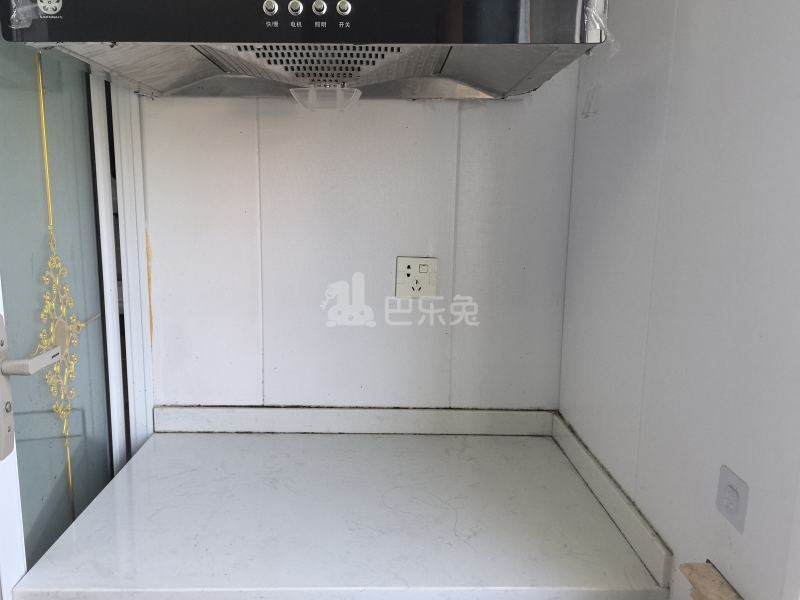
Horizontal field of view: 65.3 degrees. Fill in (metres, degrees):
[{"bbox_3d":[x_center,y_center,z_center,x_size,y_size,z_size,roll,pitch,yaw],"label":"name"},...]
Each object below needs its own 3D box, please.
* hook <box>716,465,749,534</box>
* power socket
[{"bbox_3d":[0.365,0.221,0.696,0.012,0.058,0.057,1,10,-2],"label":"hook"},{"bbox_3d":[0.036,-0.045,1.293,0.087,0.087,0.010,1,10,-2],"label":"power socket"}]

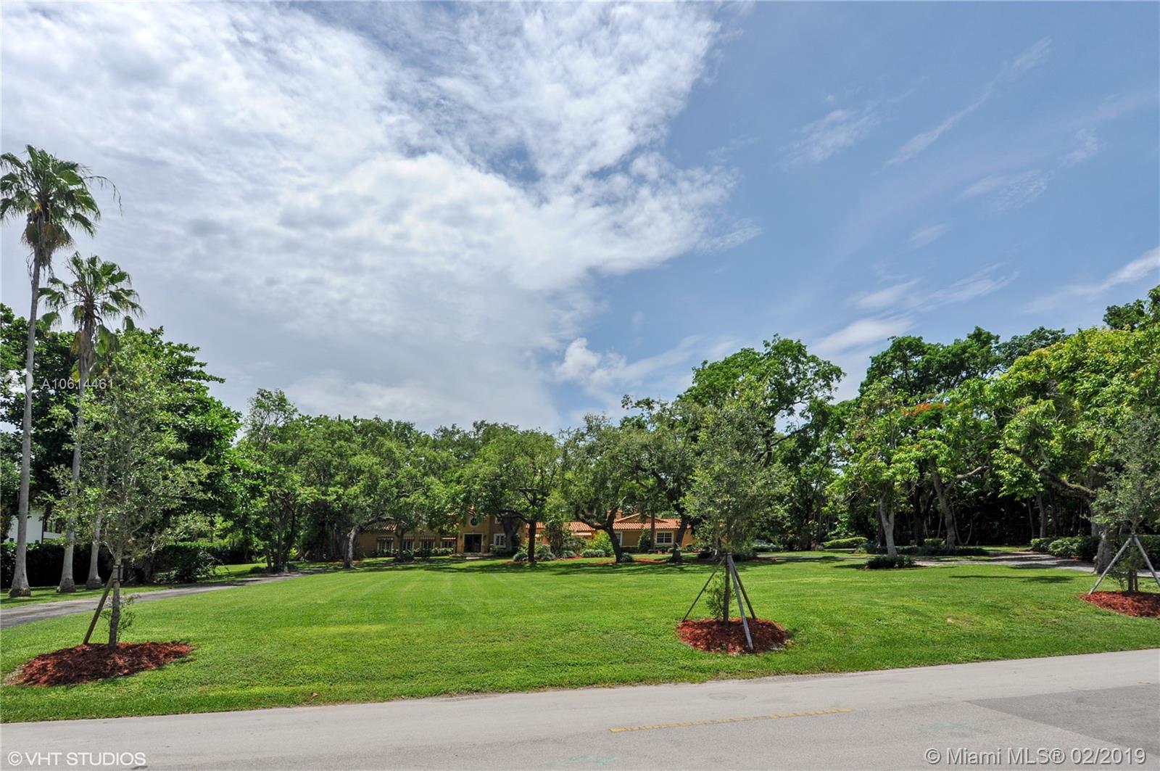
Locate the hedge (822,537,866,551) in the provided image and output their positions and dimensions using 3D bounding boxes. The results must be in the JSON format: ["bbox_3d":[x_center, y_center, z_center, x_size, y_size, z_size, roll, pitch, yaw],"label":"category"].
[{"bbox_3d":[23.419,13.979,48.500,3.500,1.000,1.800,0,-15,0],"label":"hedge"}]

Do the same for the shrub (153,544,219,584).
[{"bbox_3d":[-18.526,8.355,25.800,2.600,1.700,2.000,0,-15,0],"label":"shrub"}]

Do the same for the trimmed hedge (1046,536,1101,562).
[{"bbox_3d":[26.108,8.623,29.000,1.700,1.200,2.900,-8,-17,26],"label":"trimmed hedge"}]

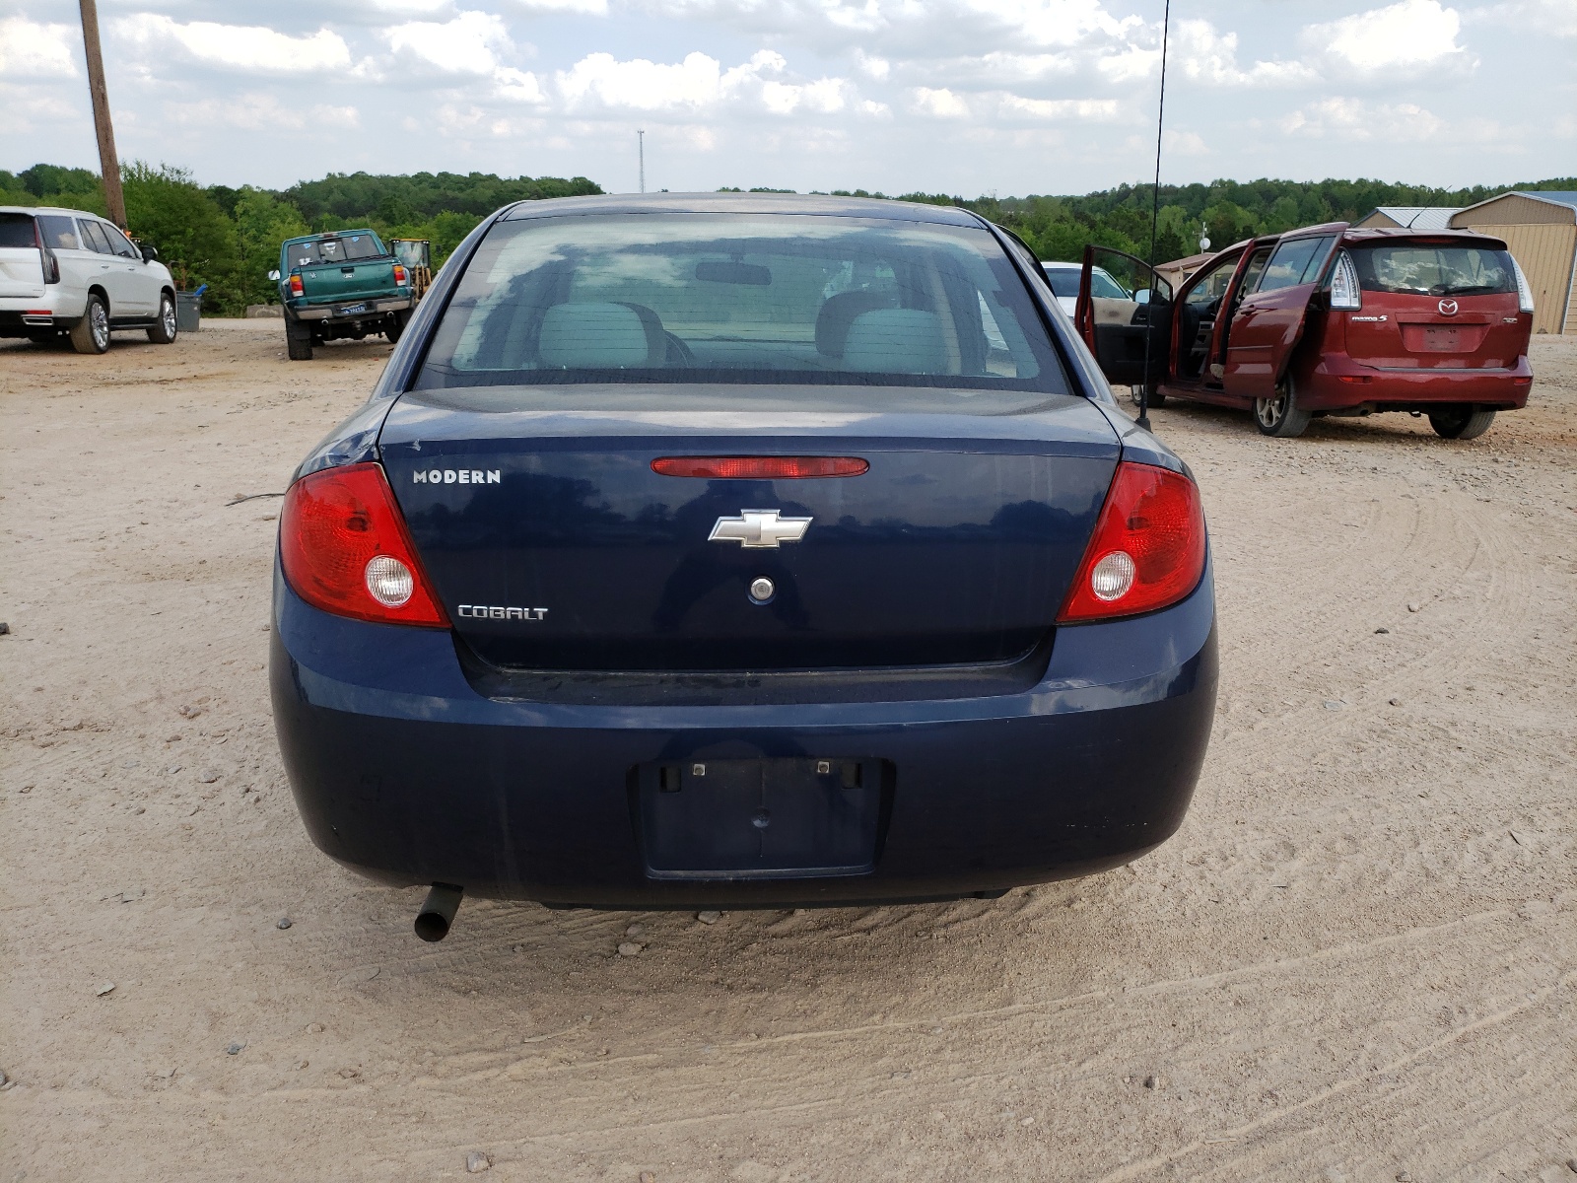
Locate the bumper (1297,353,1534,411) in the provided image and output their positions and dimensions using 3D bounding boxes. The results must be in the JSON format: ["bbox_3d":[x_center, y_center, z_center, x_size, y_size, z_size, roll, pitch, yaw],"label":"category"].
[{"bbox_3d":[4.887,-1.600,9.150,1.720,0.420,0.460,-2,14,-4],"label":"bumper"}]

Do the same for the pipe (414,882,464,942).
[{"bbox_3d":[-0.559,0.496,1.903,0.053,0.053,0.190,-1,15,-3],"label":"pipe"}]

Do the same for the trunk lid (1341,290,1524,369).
[{"bbox_3d":[4.891,-1.965,8.957,1.400,0.570,0.240,-2,14,-4],"label":"trunk lid"}]

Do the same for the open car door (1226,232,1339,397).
[{"bbox_3d":[3.900,-2.187,9.501,0.220,1.270,1.350,-2,14,-4],"label":"open car door"}]

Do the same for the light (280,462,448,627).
[{"bbox_3d":[-0.660,-0.087,1.792,0.350,0.250,0.340,-1,15,-3],"label":"light"}]

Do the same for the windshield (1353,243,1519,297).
[{"bbox_3d":[4.879,-2.416,8.949,1.280,0.400,0.140,-2,-13,-4],"label":"windshield"}]

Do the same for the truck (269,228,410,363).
[{"bbox_3d":[-6.941,-4.655,18.375,1.830,1.730,4.900,-11,17,-21],"label":"truck"}]

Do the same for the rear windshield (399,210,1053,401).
[{"bbox_3d":[-0.088,-0.583,2.338,1.160,0.100,0.690,-1,45,-3],"label":"rear windshield"}]

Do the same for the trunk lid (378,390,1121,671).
[{"bbox_3d":[-0.055,-0.129,1.891,1.180,0.380,0.560,-1,15,-3],"label":"trunk lid"}]

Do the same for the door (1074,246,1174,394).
[{"bbox_3d":[3.276,-2.673,11.519,1.120,1.270,0.180,-8,16,-29],"label":"door"}]

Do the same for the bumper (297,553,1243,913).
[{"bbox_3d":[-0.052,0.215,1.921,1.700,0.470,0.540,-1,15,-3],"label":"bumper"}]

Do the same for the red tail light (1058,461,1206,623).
[{"bbox_3d":[0.558,-0.106,1.862,0.350,0.250,0.340,-1,15,-3],"label":"red tail light"}]

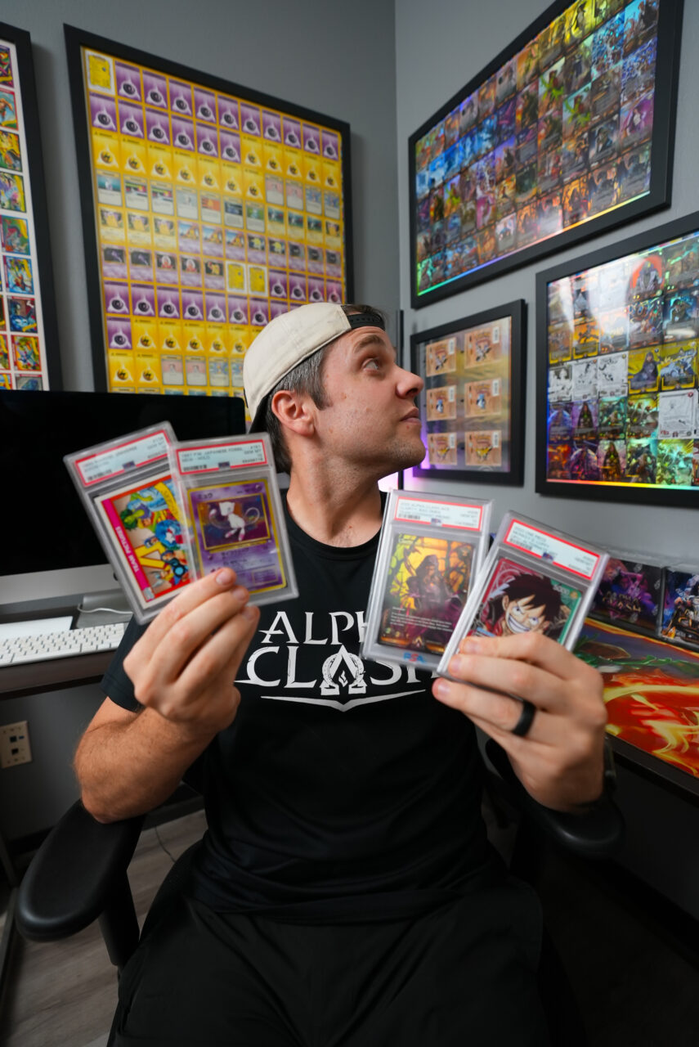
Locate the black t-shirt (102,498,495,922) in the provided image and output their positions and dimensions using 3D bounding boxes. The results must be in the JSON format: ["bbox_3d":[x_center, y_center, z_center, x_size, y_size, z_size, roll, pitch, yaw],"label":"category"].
[{"bbox_3d":[-0.015,0.210,0.630,0.540,0.520,0.300,-1,2,0],"label":"black t-shirt"}]

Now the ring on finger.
[{"bbox_3d":[0.126,0.141,0.339,0.008,0.023,0.023,12,-17,16],"label":"ring on finger"}]

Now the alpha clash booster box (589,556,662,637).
[{"bbox_3d":[0.574,0.134,0.937,0.077,0.128,0.138,-5,8,-26],"label":"alpha clash booster box"}]

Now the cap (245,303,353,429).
[{"bbox_3d":[-0.077,-0.231,0.641,0.228,0.122,0.170,-34,-1,16],"label":"cap"}]

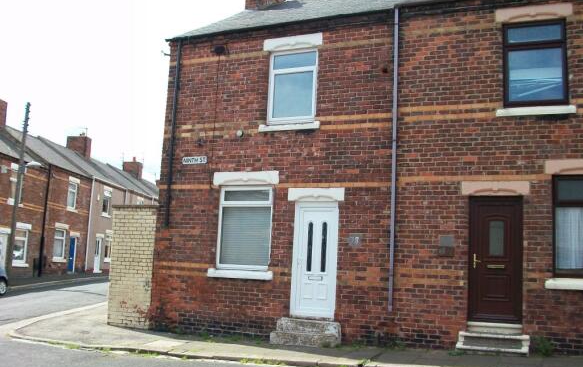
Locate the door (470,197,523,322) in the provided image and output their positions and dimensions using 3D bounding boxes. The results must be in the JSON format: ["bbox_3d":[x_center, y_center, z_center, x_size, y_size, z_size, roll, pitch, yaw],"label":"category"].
[{"bbox_3d":[3.428,1.271,9.639,0.860,2.109,0.080,-1,-9,21],"label":"door"}]

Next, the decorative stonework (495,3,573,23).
[{"bbox_3d":[4.247,-2.957,10.010,1.277,0.233,0.120,-1,-9,23],"label":"decorative stonework"}]

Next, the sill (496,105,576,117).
[{"bbox_3d":[4.175,-1.215,9.750,1.292,0.116,0.200,-1,-9,23],"label":"sill"}]

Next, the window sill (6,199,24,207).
[{"bbox_3d":[-13.307,0.978,27.515,0.160,0.170,1.250,1,-9,8],"label":"window sill"}]

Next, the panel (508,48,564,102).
[{"bbox_3d":[4.228,-1.866,9.891,0.893,0.918,0.030,-1,-9,23],"label":"panel"}]

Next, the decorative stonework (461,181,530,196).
[{"bbox_3d":[3.511,0.090,9.821,1.108,0.231,0.120,-1,-9,23],"label":"decorative stonework"}]

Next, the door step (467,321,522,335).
[{"bbox_3d":[3.361,2.381,9.453,0.846,0.140,0.180,-1,-9,21],"label":"door step"}]

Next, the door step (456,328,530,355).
[{"bbox_3d":[3.246,2.561,9.212,1.061,0.306,0.450,-1,-9,21],"label":"door step"}]

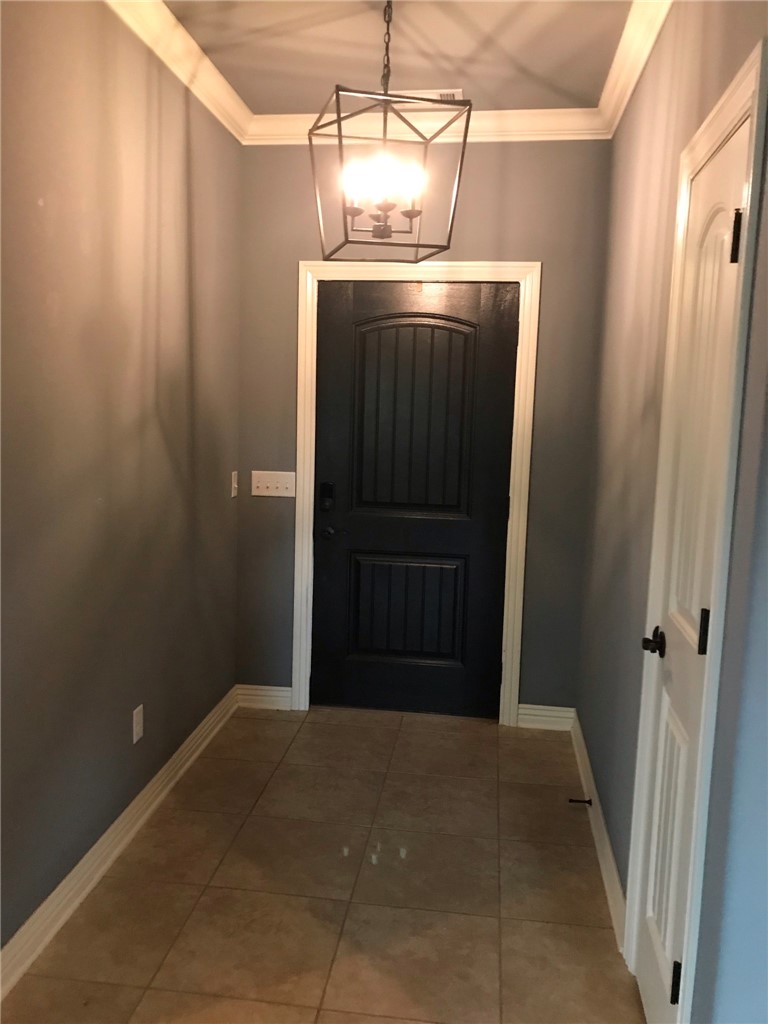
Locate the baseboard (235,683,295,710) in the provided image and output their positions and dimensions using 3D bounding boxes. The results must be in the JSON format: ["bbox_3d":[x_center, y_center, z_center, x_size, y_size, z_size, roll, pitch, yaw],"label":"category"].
[{"bbox_3d":[-0.588,0.914,4.096,0.281,0.115,0.018,3,8,7],"label":"baseboard"}]

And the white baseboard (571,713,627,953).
[{"bbox_3d":[0.788,1.087,3.124,0.019,0.116,1.586,3,8,7],"label":"white baseboard"}]

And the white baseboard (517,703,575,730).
[{"bbox_3d":[0.770,0.975,3.925,0.262,0.116,0.018,3,8,7],"label":"white baseboard"}]

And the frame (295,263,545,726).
[{"bbox_3d":[0.126,-0.063,3.888,1.095,2.146,0.050,3,8,7],"label":"frame"}]

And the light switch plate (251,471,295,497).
[{"bbox_3d":[-0.528,-0.131,3.948,0.212,0.117,0.014,3,8,7],"label":"light switch plate"}]

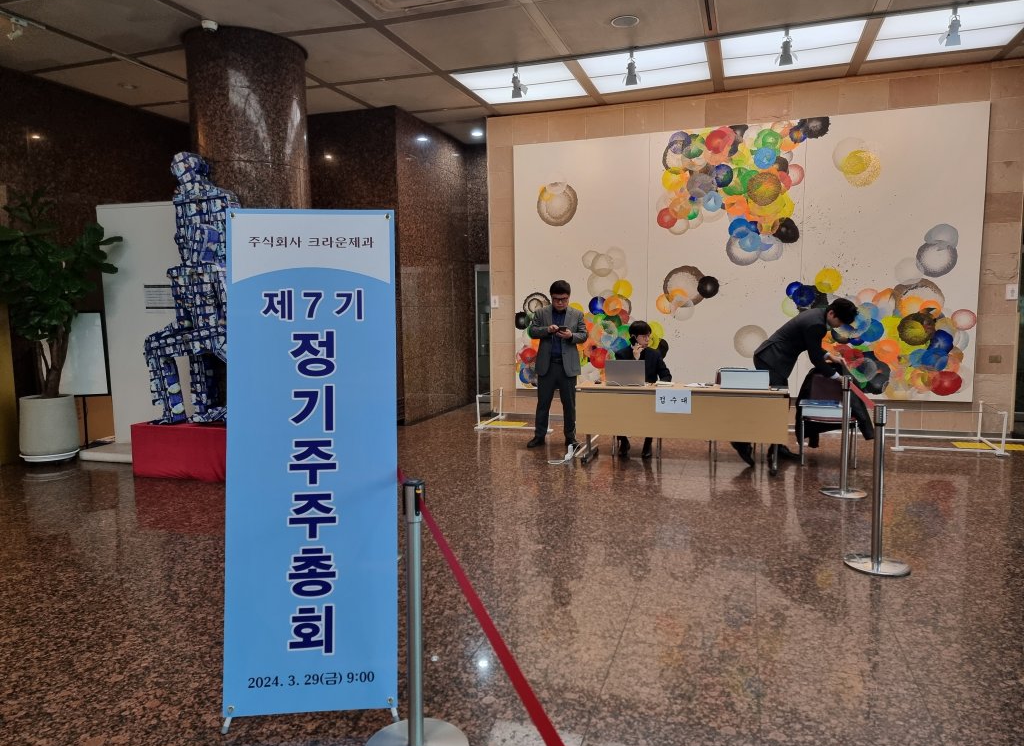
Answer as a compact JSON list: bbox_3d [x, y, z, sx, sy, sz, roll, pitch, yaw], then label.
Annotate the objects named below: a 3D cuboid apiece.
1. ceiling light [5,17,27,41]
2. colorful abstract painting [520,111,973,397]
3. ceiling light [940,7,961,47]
[{"bbox_3d":[-4.035,-2.781,5.786,0.140,0.170,0.120,-1,5,0],"label":"ceiling light"},{"bbox_3d":[2.553,-1.320,8.518,5.300,3.180,0.060,1,6,19],"label":"colorful abstract painting"},{"bbox_3d":[3.580,-2.821,5.805,0.150,0.300,0.170,1,6,20],"label":"ceiling light"}]

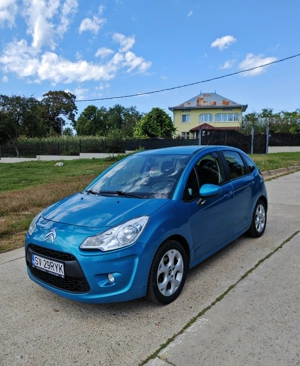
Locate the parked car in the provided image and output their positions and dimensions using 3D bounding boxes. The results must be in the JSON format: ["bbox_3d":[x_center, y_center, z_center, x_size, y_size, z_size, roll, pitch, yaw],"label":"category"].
[{"bbox_3d":[0.270,0.256,4.223,1.770,1.520,3.940,2,8,39],"label":"parked car"}]

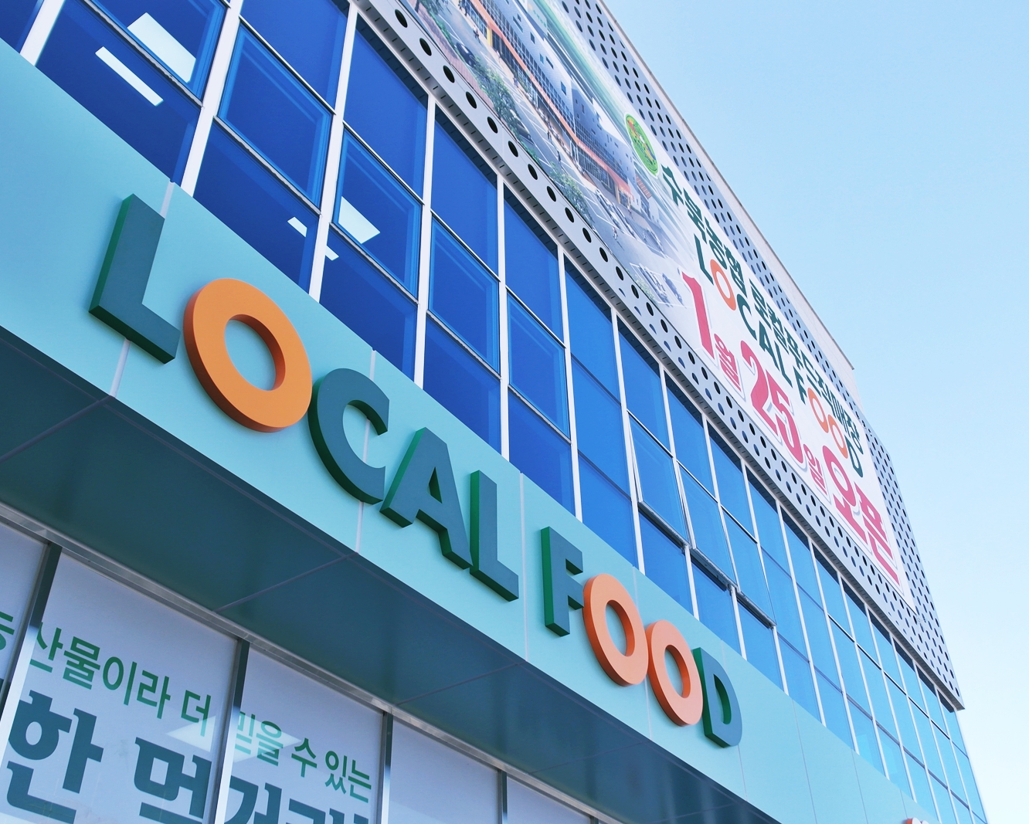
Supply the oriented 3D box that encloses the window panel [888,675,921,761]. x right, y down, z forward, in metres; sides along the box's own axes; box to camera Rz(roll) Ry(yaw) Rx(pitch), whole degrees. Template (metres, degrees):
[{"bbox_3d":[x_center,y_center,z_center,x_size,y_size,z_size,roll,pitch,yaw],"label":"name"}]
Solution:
[{"bbox_3d":[5.058,3.997,14.662,0.075,0.854,0.863,-23,-43,25],"label":"window panel"}]

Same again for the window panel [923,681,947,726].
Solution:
[{"bbox_3d":[6.052,4.231,16.317,0.080,0.633,0.826,-23,-43,25],"label":"window panel"}]

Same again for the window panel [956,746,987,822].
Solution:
[{"bbox_3d":[6.668,5.440,16.591,0.070,0.960,0.892,-23,-43,25],"label":"window panel"}]

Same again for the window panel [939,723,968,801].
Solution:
[{"bbox_3d":[6.073,4.912,15.786,0.080,0.902,0.826,-23,-43,25],"label":"window panel"}]

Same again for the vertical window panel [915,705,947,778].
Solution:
[{"bbox_3d":[5.599,4.482,15.305,0.075,0.854,0.863,-23,-43,25],"label":"vertical window panel"}]

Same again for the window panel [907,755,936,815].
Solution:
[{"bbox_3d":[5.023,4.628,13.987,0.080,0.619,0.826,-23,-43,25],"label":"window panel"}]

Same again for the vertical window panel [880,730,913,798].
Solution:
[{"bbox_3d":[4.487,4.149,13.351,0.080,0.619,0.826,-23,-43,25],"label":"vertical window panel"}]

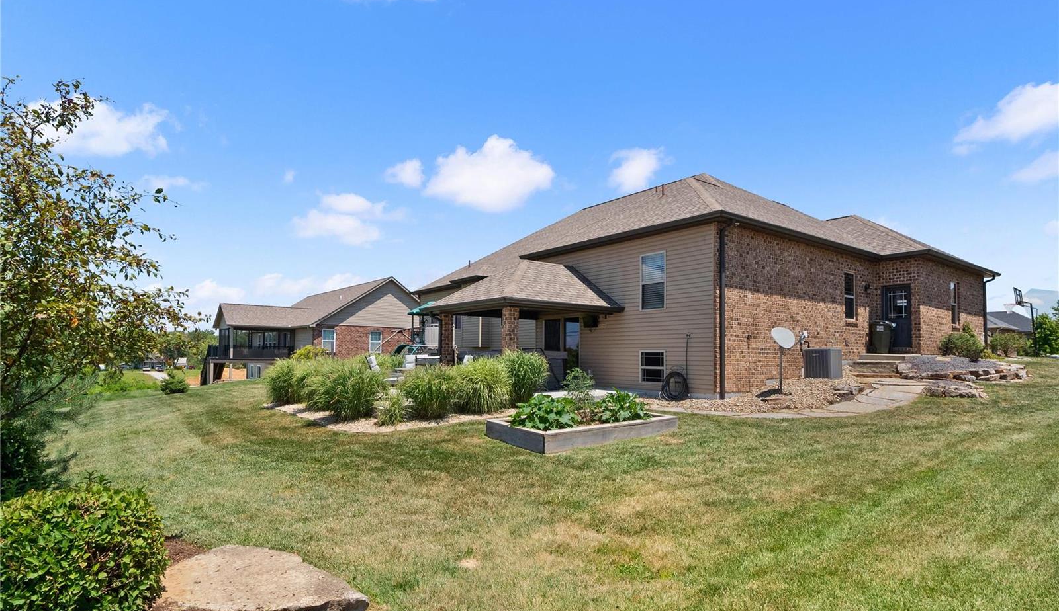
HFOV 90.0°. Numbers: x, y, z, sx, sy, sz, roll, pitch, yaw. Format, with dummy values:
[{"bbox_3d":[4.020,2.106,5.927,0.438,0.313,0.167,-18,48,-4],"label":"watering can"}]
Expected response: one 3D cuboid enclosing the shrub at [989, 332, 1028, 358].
[{"bbox_3d":[20.355,1.670,22.500,1.400,1.080,1.300,-4,-6,42],"label":"shrub"}]

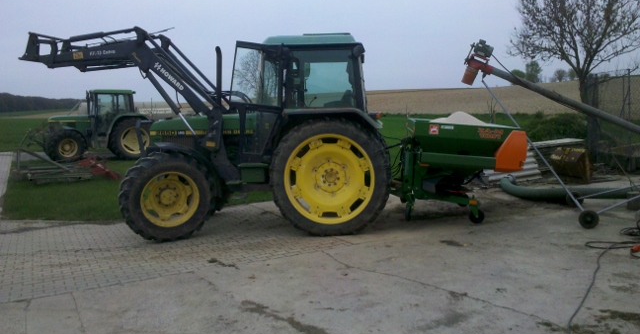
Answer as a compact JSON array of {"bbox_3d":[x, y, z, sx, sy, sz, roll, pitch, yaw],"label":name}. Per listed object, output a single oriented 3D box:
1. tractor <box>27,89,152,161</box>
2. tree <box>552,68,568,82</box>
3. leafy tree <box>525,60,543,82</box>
[{"bbox_3d":[-8.720,-1.550,19.850,4.600,2.780,2.100,-4,7,-23],"label":"tractor"},{"bbox_3d":[70.860,-27.166,150.000,4.600,4.200,4.600,-1,6,0],"label":"tree"},{"bbox_3d":[62.905,-28.138,150.000,5.000,6.600,5.000,-1,6,0],"label":"leafy tree"}]

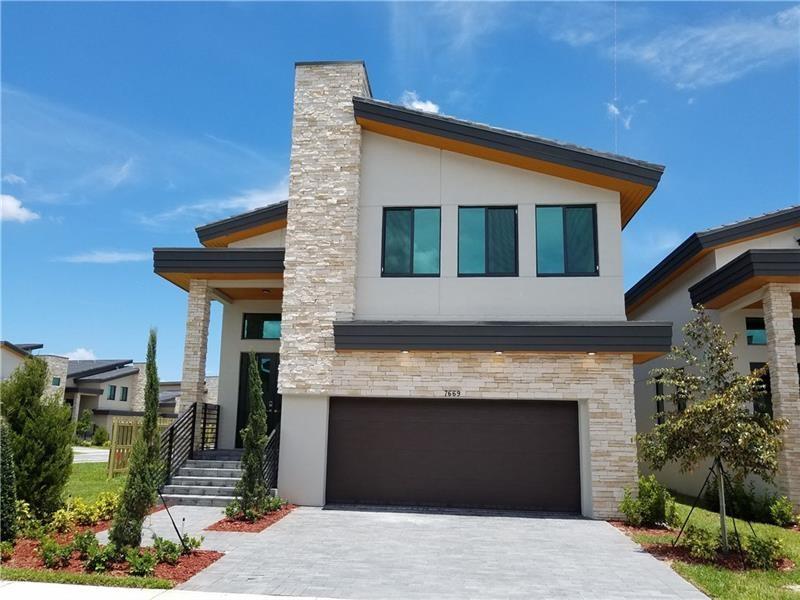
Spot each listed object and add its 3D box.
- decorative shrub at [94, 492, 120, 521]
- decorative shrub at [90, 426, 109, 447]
[{"bbox_3d":[-4.994,3.524,10.258,0.467,0.455,0.467,0,-11,6],"label":"decorative shrub"},{"bbox_3d":[-14.931,6.780,29.856,0.943,0.967,0.943,0,-11,6],"label":"decorative shrub"}]

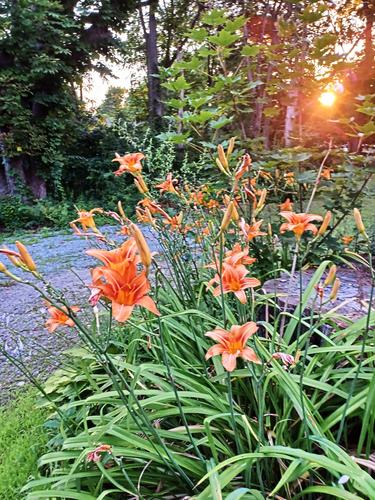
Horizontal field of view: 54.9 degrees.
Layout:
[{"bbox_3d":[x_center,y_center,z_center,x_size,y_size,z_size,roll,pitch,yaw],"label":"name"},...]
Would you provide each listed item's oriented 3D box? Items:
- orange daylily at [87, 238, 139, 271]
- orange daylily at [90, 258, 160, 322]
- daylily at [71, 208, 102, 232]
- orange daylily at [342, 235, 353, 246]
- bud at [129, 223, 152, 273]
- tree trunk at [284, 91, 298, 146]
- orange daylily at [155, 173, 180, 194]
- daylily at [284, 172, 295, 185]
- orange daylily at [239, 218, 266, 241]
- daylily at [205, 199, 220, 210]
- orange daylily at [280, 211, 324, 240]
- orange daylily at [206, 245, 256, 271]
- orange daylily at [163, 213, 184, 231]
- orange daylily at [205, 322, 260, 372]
[{"bbox_3d":[-0.147,0.015,0.710,0.105,0.080,0.090,6,-7,24],"label":"orange daylily"},{"bbox_3d":[-0.113,0.074,0.660,0.125,0.110,0.085,-1,-18,-5],"label":"orange daylily"},{"bbox_3d":[-0.308,-0.090,1.100,0.085,0.070,0.085,-12,18,-43],"label":"daylily"},{"bbox_3d":[1.108,-0.066,2.500,0.075,0.075,0.070,3,13,11],"label":"orange daylily"},{"bbox_3d":[-0.075,-0.004,0.580,0.022,0.080,0.022,-22,3,0],"label":"bud"},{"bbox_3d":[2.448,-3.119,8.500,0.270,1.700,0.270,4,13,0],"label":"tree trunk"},{"bbox_3d":[-0.076,-0.239,1.300,0.080,0.077,0.080,-6,14,-23],"label":"orange daylily"},{"bbox_3d":[0.706,-0.495,2.500,0.075,0.080,0.070,3,13,11],"label":"daylily"},{"bbox_3d":[0.216,-0.067,1.200,0.095,0.080,0.085,-6,-2,-24],"label":"orange daylily"},{"bbox_3d":[0.132,-0.239,1.900,0.085,0.068,0.080,0,-3,0],"label":"daylily"},{"bbox_3d":[0.306,-0.063,0.970,0.113,0.077,0.105,0,4,0],"label":"orange daylily"},{"bbox_3d":[0.106,0.025,0.870,0.120,0.085,0.095,0,-3,0],"label":"orange daylily"},{"bbox_3d":[-0.053,-0.109,1.380,0.080,0.065,0.075,8,15,30],"label":"orange daylily"},{"bbox_3d":[0.093,0.203,0.750,0.113,0.092,0.080,0,-2,0],"label":"orange daylily"}]

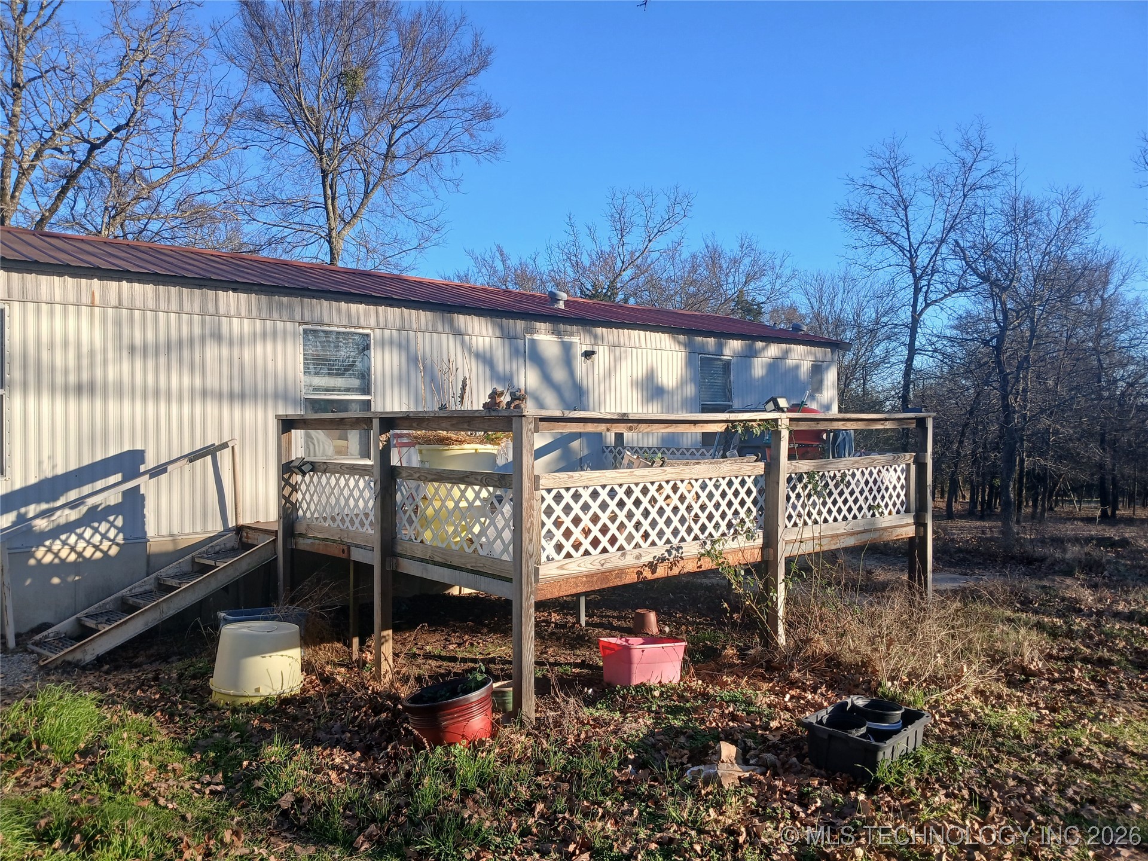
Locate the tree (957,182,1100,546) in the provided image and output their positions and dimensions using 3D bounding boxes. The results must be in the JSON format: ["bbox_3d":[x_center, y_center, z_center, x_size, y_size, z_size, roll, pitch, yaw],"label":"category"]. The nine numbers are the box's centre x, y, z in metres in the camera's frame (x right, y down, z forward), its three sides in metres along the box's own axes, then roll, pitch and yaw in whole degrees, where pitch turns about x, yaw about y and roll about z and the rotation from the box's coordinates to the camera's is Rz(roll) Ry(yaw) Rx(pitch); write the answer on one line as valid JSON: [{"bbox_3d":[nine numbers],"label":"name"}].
[{"bbox_3d":[7.900,-1.202,14.993,2.500,6.300,2.500,0,0,0],"label":"tree"}]

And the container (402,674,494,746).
[{"bbox_3d":[-0.668,1.550,4.720,0.500,0.330,0.500,-13,2,0],"label":"container"}]

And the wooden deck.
[{"bbox_3d":[-0.006,0.756,7.954,4.500,1.780,4.430,0,1,-39],"label":"wooden deck"}]

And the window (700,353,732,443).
[{"bbox_3d":[2.060,-0.410,12.350,0.730,1.310,0.070,0,1,-39],"label":"window"}]

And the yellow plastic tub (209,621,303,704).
[{"bbox_3d":[-2.163,1.570,5.880,0.620,0.450,0.620,-3,1,0],"label":"yellow plastic tub"}]

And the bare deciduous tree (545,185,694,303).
[{"bbox_3d":[1.250,-2.563,23.984,4.400,8.600,4.400,0,0,0],"label":"bare deciduous tree"}]

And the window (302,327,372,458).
[{"bbox_3d":[-2.437,-0.392,8.860,0.760,1.360,0.070,0,1,-39],"label":"window"}]

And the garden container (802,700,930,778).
[{"bbox_3d":[1.390,1.462,4.110,0.540,0.200,0.420,0,1,-45],"label":"garden container"}]

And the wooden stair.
[{"bbox_3d":[-3.355,1.288,6.939,1.750,0.790,0.720,0,1,-39],"label":"wooden stair"}]

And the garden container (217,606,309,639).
[{"bbox_3d":[-2.350,1.585,6.561,0.670,0.420,0.470,0,0,-6],"label":"garden container"}]

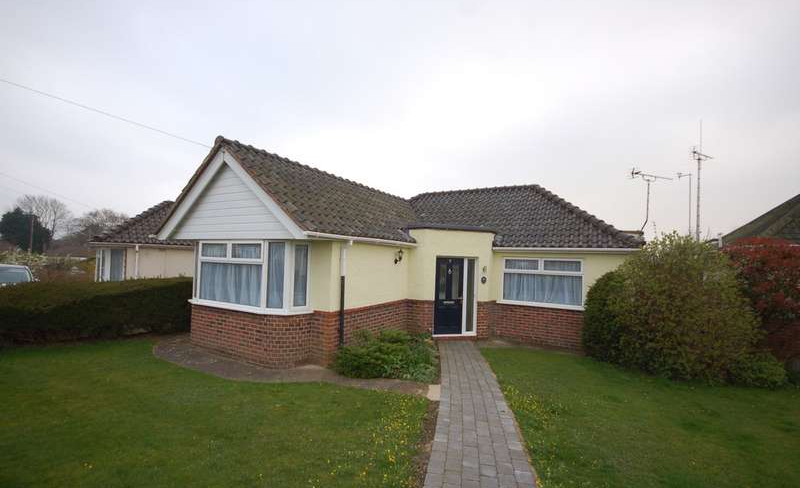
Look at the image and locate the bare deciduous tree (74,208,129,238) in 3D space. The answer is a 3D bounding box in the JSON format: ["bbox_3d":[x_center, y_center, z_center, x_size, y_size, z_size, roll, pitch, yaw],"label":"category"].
[{"bbox_3d":[-55.461,-1.807,62.060,8.000,9.700,8.000,4,-3,-42],"label":"bare deciduous tree"}]

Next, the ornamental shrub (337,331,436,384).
[{"bbox_3d":[-0.208,2.044,6.372,1.750,0.600,1.600,2,-2,-3],"label":"ornamental shrub"}]

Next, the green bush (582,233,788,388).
[{"bbox_3d":[5.524,1.210,6.874,2.850,2.650,1.900,0,-3,32],"label":"green bush"}]

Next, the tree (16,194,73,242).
[{"bbox_3d":[-55.850,-2.572,52.083,7.500,10.400,7.500,-1,-3,43],"label":"tree"}]

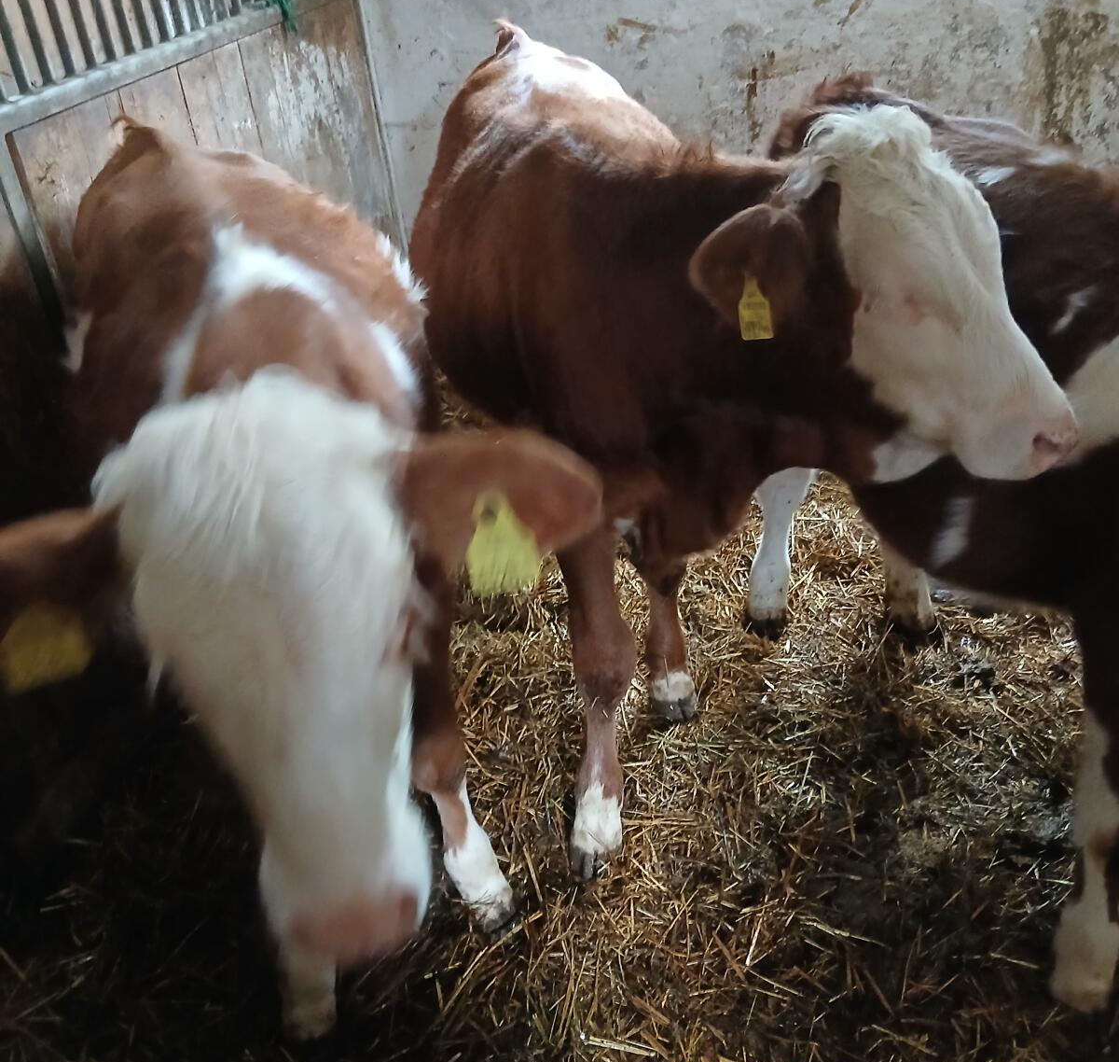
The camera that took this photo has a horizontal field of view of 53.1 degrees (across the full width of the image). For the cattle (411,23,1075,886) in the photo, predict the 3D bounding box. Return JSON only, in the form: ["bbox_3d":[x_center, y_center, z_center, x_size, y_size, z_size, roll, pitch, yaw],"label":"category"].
[{"bbox_3d":[0.125,-0.180,2.030,0.600,1.230,1.530,-14,31,-12],"label":"cattle"}]

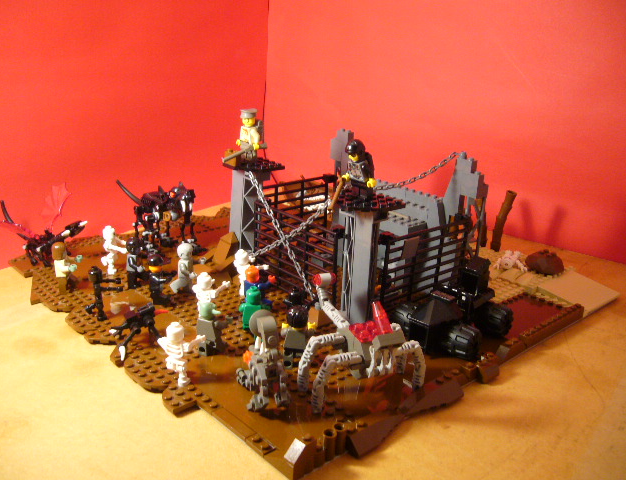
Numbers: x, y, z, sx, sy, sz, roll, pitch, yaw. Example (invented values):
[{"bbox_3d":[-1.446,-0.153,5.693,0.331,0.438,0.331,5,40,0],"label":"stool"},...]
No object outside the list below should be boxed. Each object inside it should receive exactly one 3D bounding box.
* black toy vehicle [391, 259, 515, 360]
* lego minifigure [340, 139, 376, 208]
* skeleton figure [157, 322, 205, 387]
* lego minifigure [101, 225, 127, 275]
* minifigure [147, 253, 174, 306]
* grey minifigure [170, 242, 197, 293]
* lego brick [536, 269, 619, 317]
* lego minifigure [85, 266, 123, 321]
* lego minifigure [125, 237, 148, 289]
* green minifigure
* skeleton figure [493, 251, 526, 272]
[{"bbox_3d":[0.103,0.045,0.478,0.071,0.057,0.086,17,23,37],"label":"black toy vehicle"},{"bbox_3d":[0.030,-0.043,0.422,0.018,0.042,0.025,-23,30,-37],"label":"lego minifigure"},{"bbox_3d":[-0.079,0.069,0.396,0.024,0.042,0.022,16,23,35],"label":"skeleton figure"},{"bbox_3d":[-0.173,0.009,0.563,0.025,0.042,0.024,-3,19,-15],"label":"lego minifigure"},{"bbox_3d":[-0.119,0.030,0.505,0.021,0.042,0.025,-4,20,-20],"label":"minifigure"},{"bbox_3d":[-0.104,0.024,0.528,0.023,0.041,0.026,3,19,1],"label":"grey minifigure"},{"bbox_3d":[0.240,0.047,0.579,0.064,0.011,0.048,-14,25,-41],"label":"lego brick"},{"bbox_3d":[-0.152,0.039,0.474,0.028,0.042,0.023,-4,20,-19],"label":"lego minifigure"},{"bbox_3d":[-0.145,0.019,0.535,0.019,0.042,0.025,-1,19,-9],"label":"lego minifigure"},{"bbox_3d":[-0.043,0.052,0.459,0.024,0.040,0.018,7,19,12],"label":"green minifigure"},{"bbox_3d":[0.193,0.019,0.627,0.031,0.011,0.042,10,20,22],"label":"skeleton figure"}]

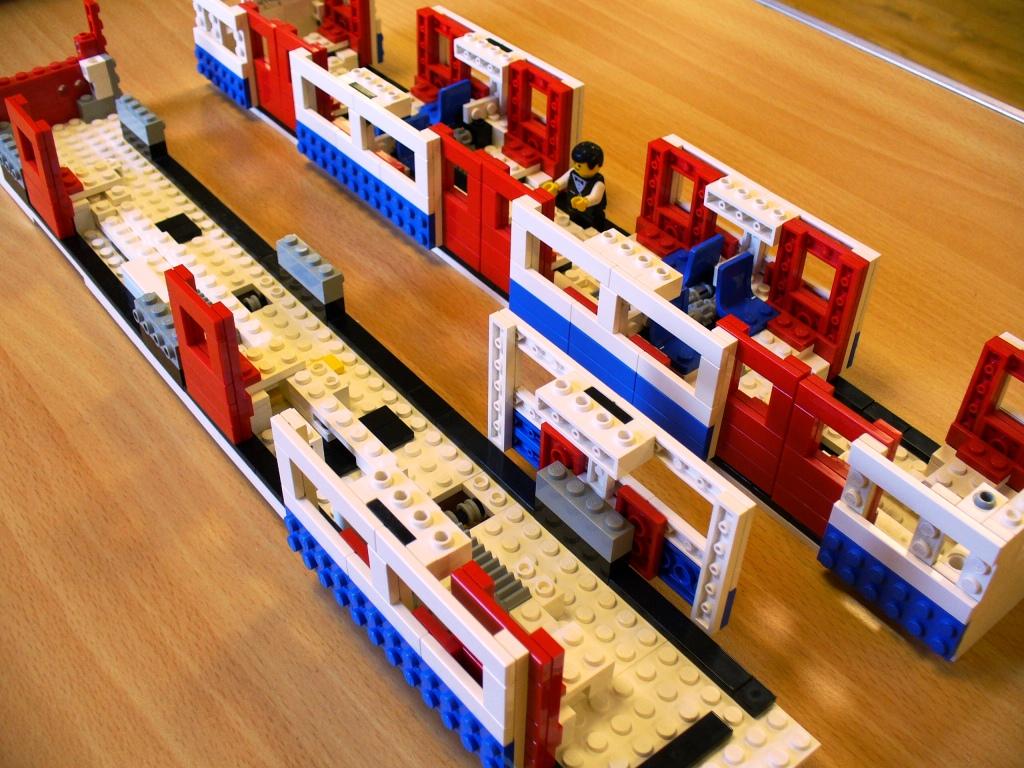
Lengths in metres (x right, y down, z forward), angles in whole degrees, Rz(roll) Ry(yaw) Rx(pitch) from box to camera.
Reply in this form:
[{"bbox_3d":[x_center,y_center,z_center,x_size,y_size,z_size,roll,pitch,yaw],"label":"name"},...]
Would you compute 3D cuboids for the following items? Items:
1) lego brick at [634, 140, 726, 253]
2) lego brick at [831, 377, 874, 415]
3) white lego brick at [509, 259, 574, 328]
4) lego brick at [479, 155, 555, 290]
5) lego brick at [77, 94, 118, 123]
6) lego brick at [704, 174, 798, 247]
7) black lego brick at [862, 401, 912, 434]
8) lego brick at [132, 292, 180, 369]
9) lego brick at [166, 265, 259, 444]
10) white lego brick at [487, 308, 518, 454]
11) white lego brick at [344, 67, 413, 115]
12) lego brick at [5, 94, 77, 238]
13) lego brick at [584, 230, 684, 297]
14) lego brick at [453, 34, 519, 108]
[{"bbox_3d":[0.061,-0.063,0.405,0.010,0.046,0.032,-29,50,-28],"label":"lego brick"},{"bbox_3d":[0.115,0.004,0.372,0.008,0.003,0.016,-28,50,-29],"label":"lego brick"},{"bbox_3d":[0.011,-0.033,0.377,0.003,0.008,0.032,-29,50,-28],"label":"white lego brick"},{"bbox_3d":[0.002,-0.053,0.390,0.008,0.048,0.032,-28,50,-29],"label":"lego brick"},{"bbox_3d":[-0.196,-0.132,0.516,0.017,0.011,0.008,-28,50,-29],"label":"lego brick"},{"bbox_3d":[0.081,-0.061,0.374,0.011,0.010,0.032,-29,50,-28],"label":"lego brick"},{"bbox_3d":[0.125,0.013,0.366,0.008,0.003,0.016,-29,50,-28],"label":"black lego brick"},{"bbox_3d":[-0.115,-0.018,0.366,0.009,0.011,0.032,-28,50,-29],"label":"lego brick"},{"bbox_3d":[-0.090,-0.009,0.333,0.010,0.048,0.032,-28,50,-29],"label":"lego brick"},{"bbox_3d":[-0.003,0.000,0.325,0.003,0.048,0.008,-27,49,-29],"label":"white lego brick"},{"bbox_3d":[-0.054,-0.114,0.432,0.013,0.010,0.032,-28,50,-29],"label":"white lego brick"},{"bbox_3d":[-0.186,-0.086,0.434,0.007,0.048,0.032,-28,50,-29],"label":"lego brick"},{"bbox_3d":[0.038,-0.037,0.345,0.013,0.010,0.032,-28,50,-29],"label":"lego brick"},{"bbox_3d":[-0.010,-0.132,0.466,0.013,0.025,0.033,-28,50,-29],"label":"lego brick"}]

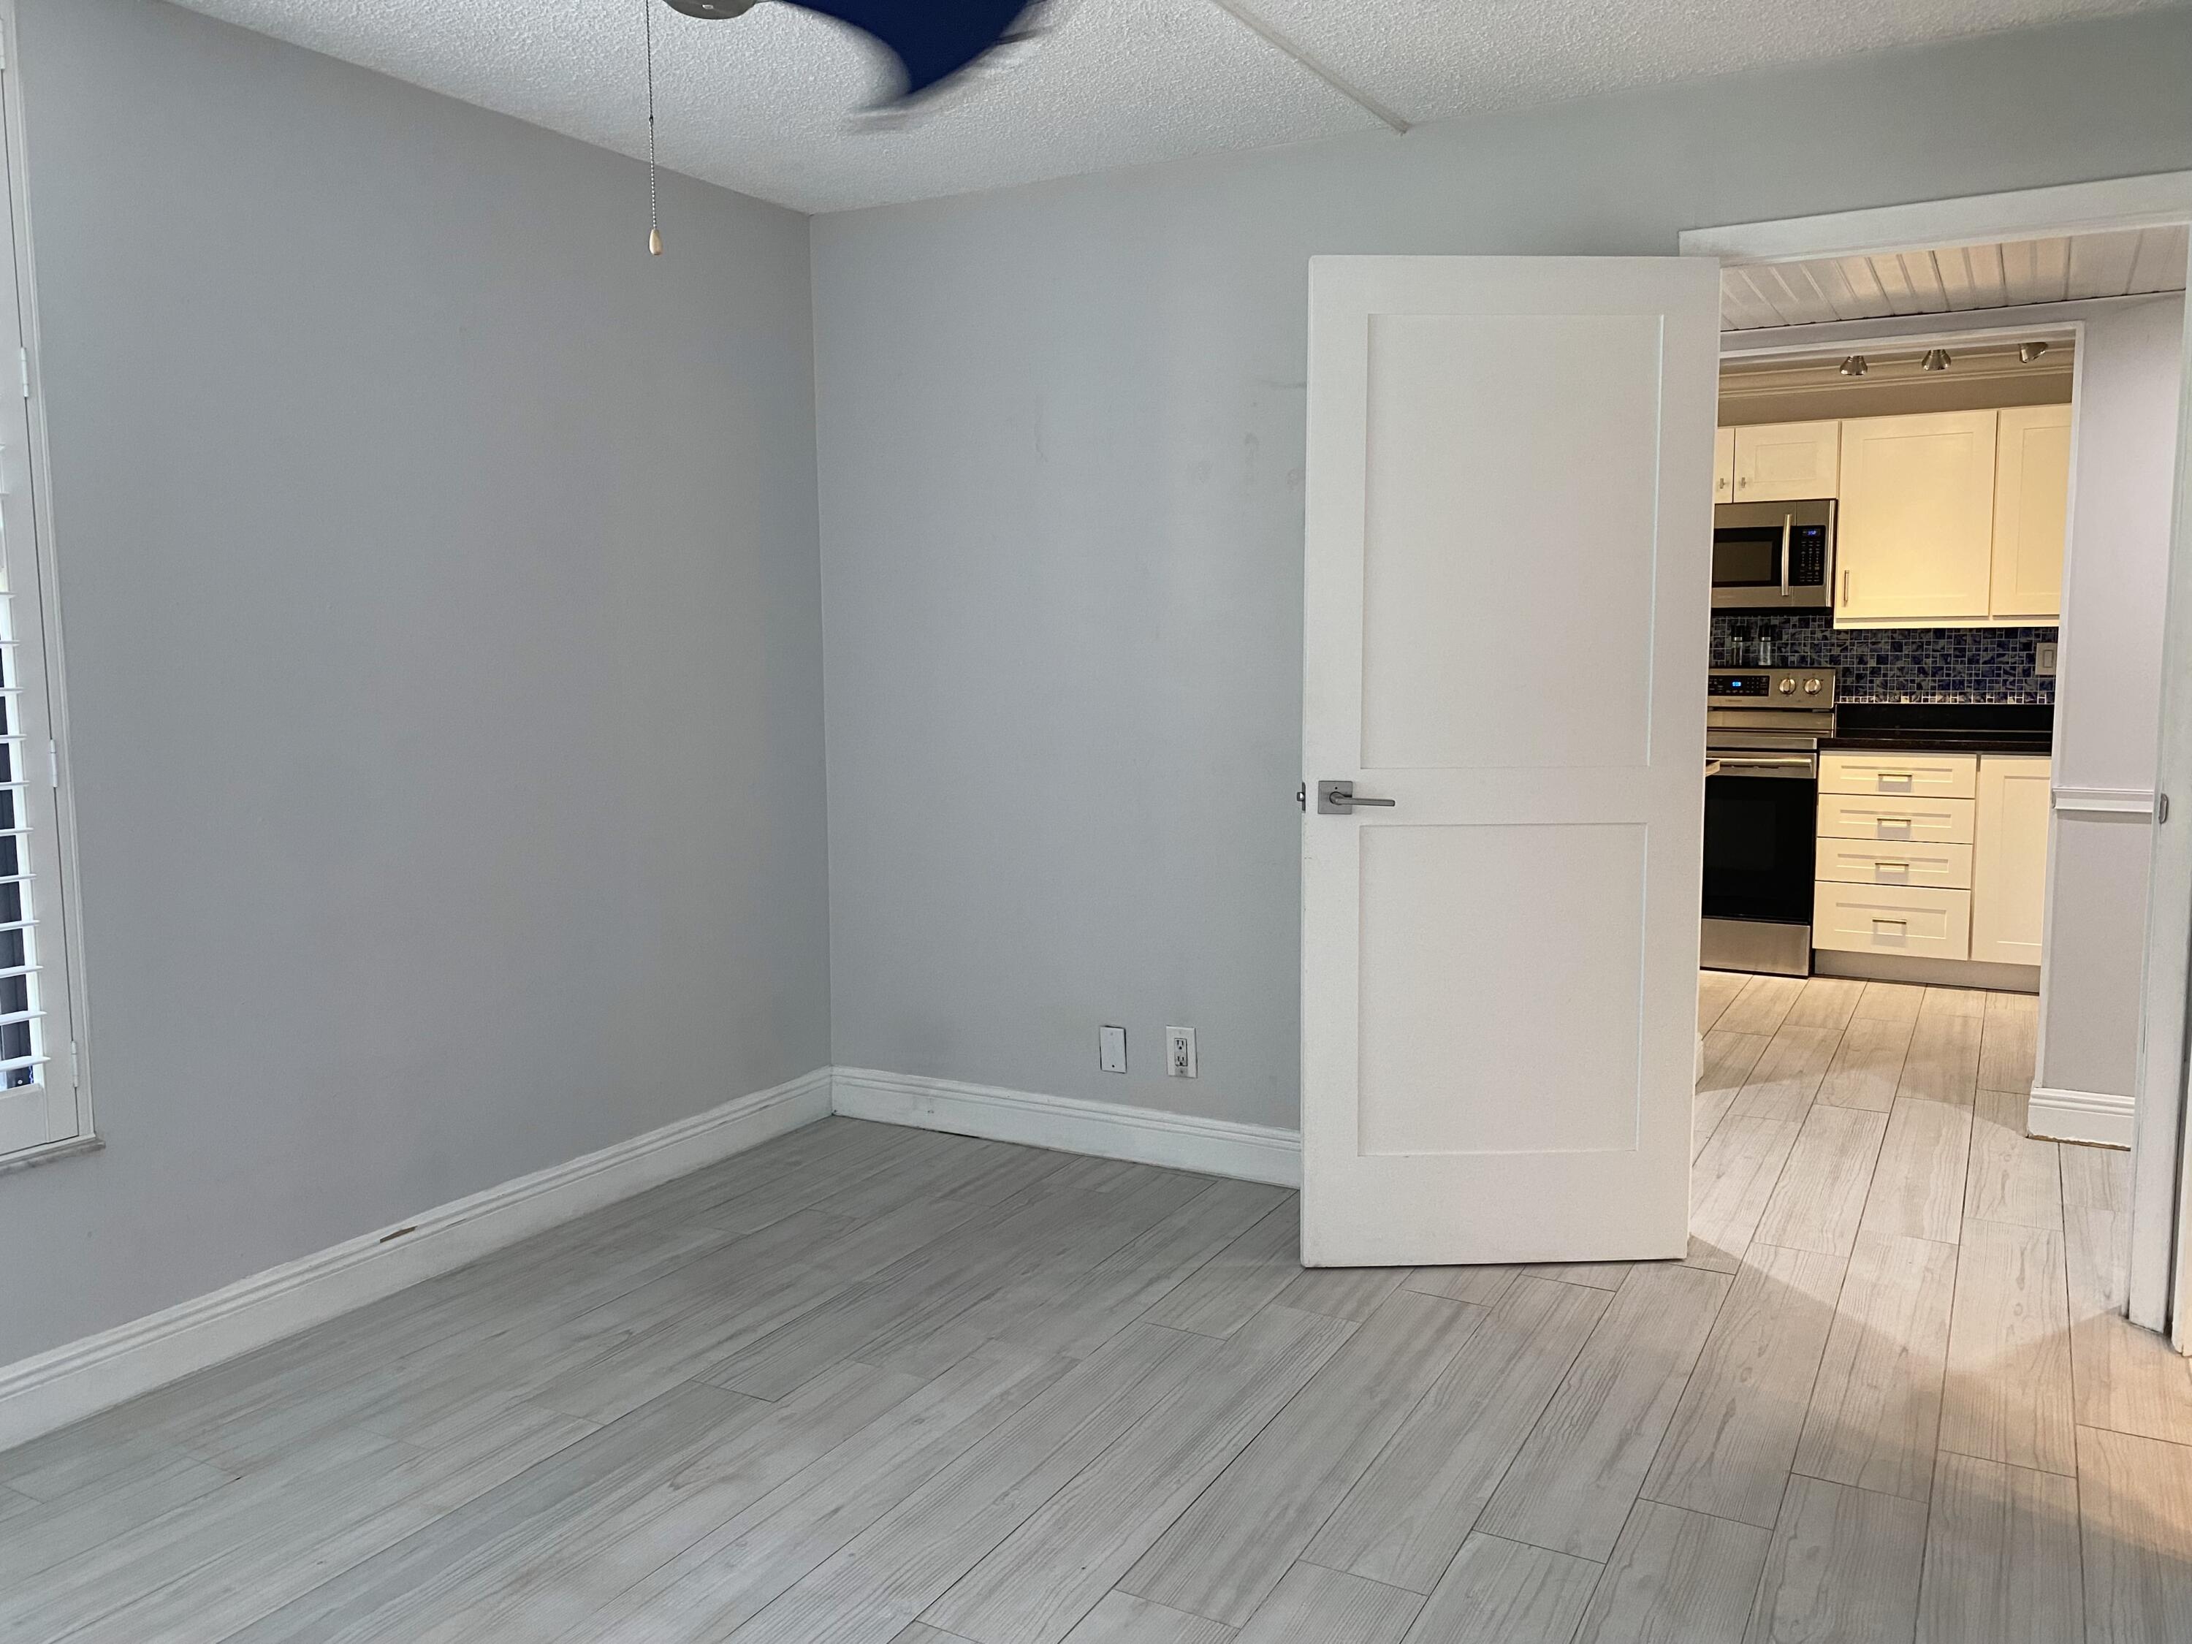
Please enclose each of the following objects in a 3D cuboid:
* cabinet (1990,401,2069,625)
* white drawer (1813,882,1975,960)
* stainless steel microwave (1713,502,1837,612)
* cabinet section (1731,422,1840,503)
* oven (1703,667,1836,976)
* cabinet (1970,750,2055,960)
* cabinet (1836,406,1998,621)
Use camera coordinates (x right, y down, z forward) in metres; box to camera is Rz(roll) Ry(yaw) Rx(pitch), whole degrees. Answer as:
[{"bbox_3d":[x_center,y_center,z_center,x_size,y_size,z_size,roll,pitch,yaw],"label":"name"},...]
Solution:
[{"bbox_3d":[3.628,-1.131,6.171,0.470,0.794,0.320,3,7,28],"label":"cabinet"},{"bbox_3d":[3.093,0.341,6.384,0.525,0.263,0.500,3,7,28],"label":"white drawer"},{"bbox_3d":[2.591,-1.055,6.690,0.757,0.438,0.405,3,7,28],"label":"stainless steel microwave"},{"bbox_3d":[2.762,-1.412,6.539,0.375,0.301,0.320,3,8,29],"label":"cabinet section"},{"bbox_3d":[2.525,-0.029,6.661,0.760,1.165,0.700,3,7,28],"label":"oven"},{"bbox_3d":[3.563,0.120,6.174,0.470,0.744,0.620,3,7,28],"label":"cabinet"},{"bbox_3d":[3.185,-1.154,6.407,0.535,0.794,0.320,3,7,28],"label":"cabinet"}]

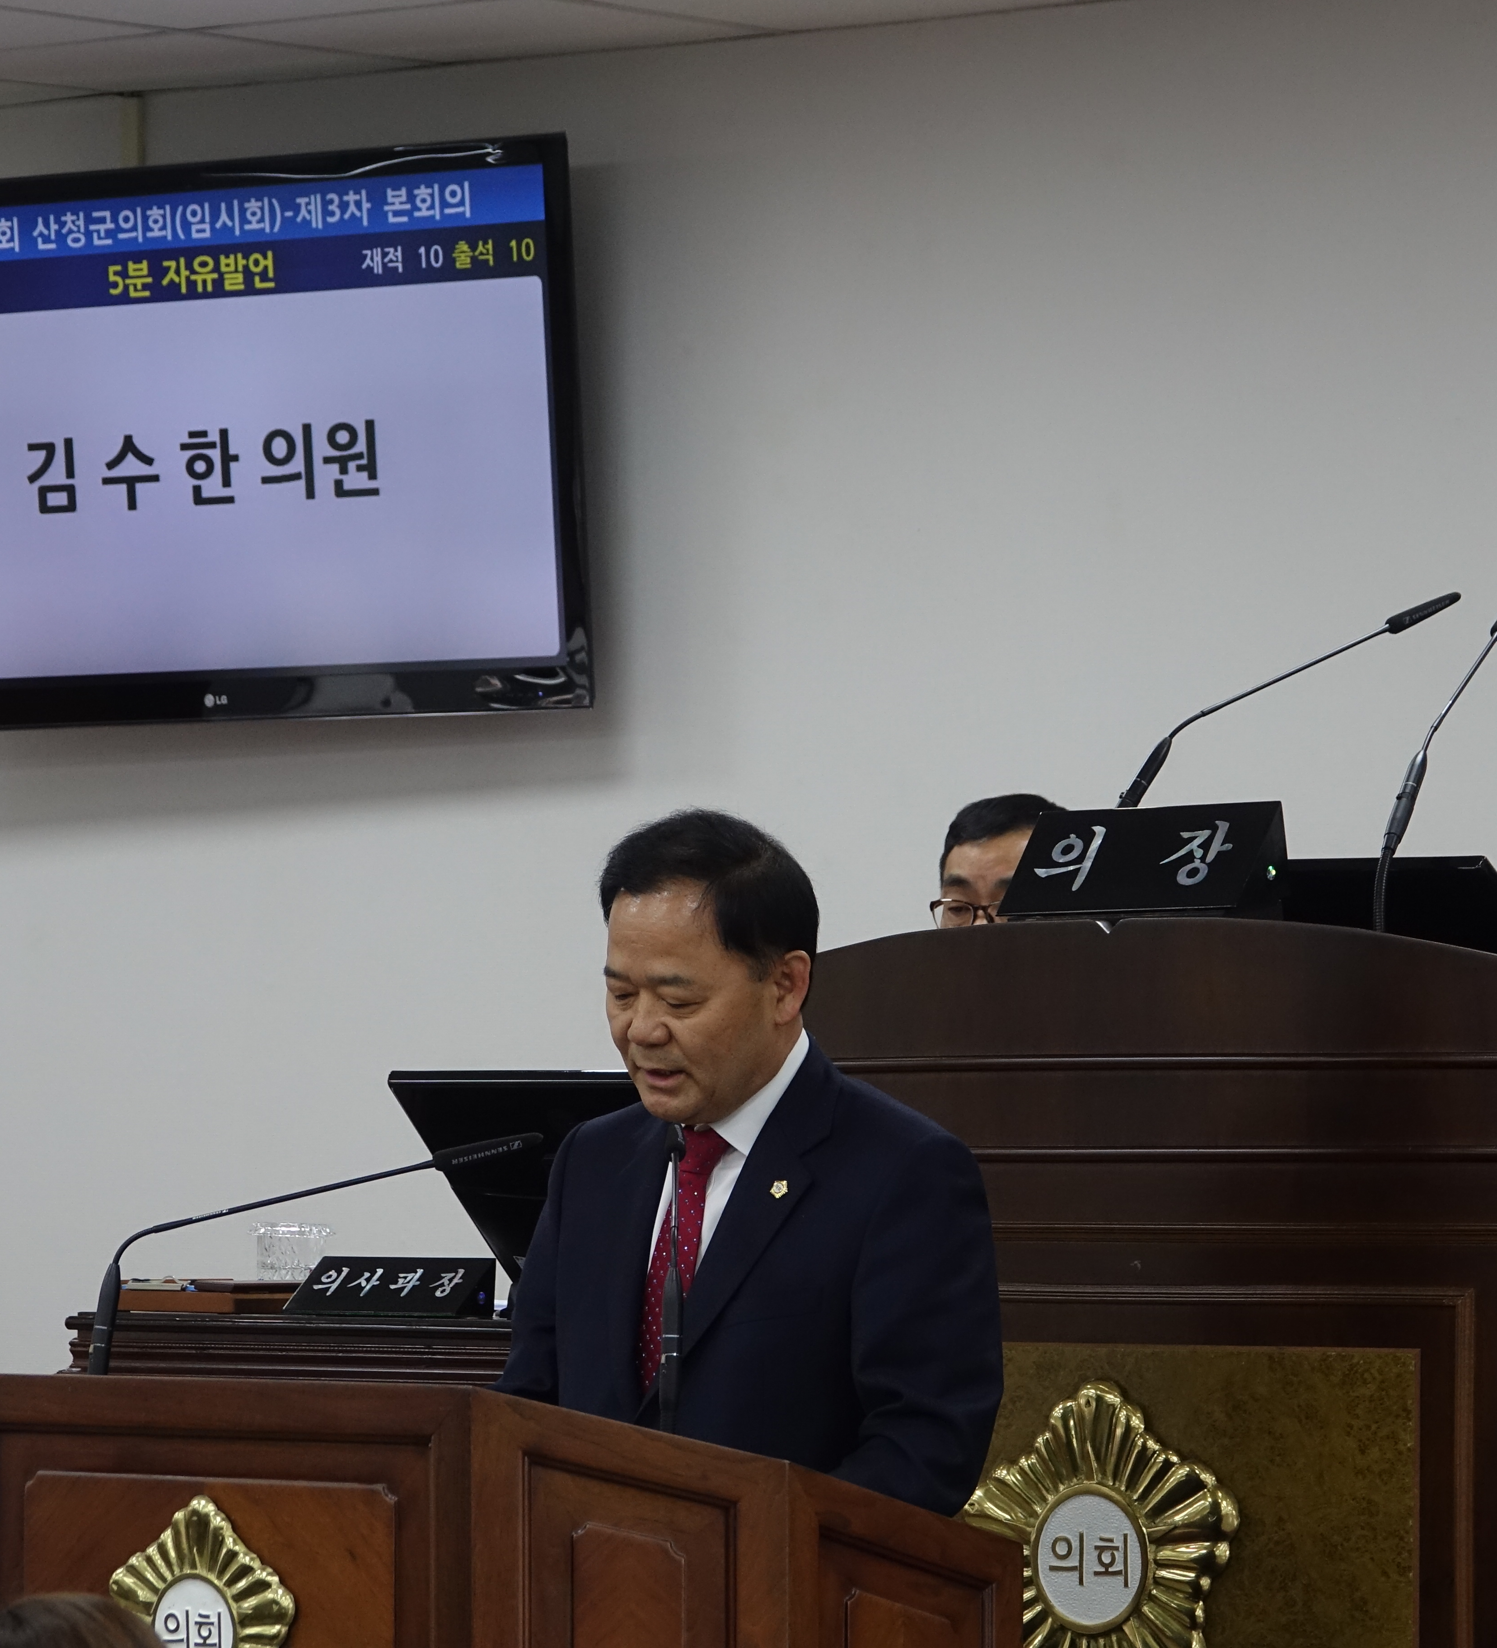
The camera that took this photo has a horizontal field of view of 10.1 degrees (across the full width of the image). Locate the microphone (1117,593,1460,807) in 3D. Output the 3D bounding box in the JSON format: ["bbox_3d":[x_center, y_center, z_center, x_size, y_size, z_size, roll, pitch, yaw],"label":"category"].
[{"bbox_3d":[0.501,-0.057,7.914,0.510,0.337,0.040,1,-2,-42],"label":"microphone"}]

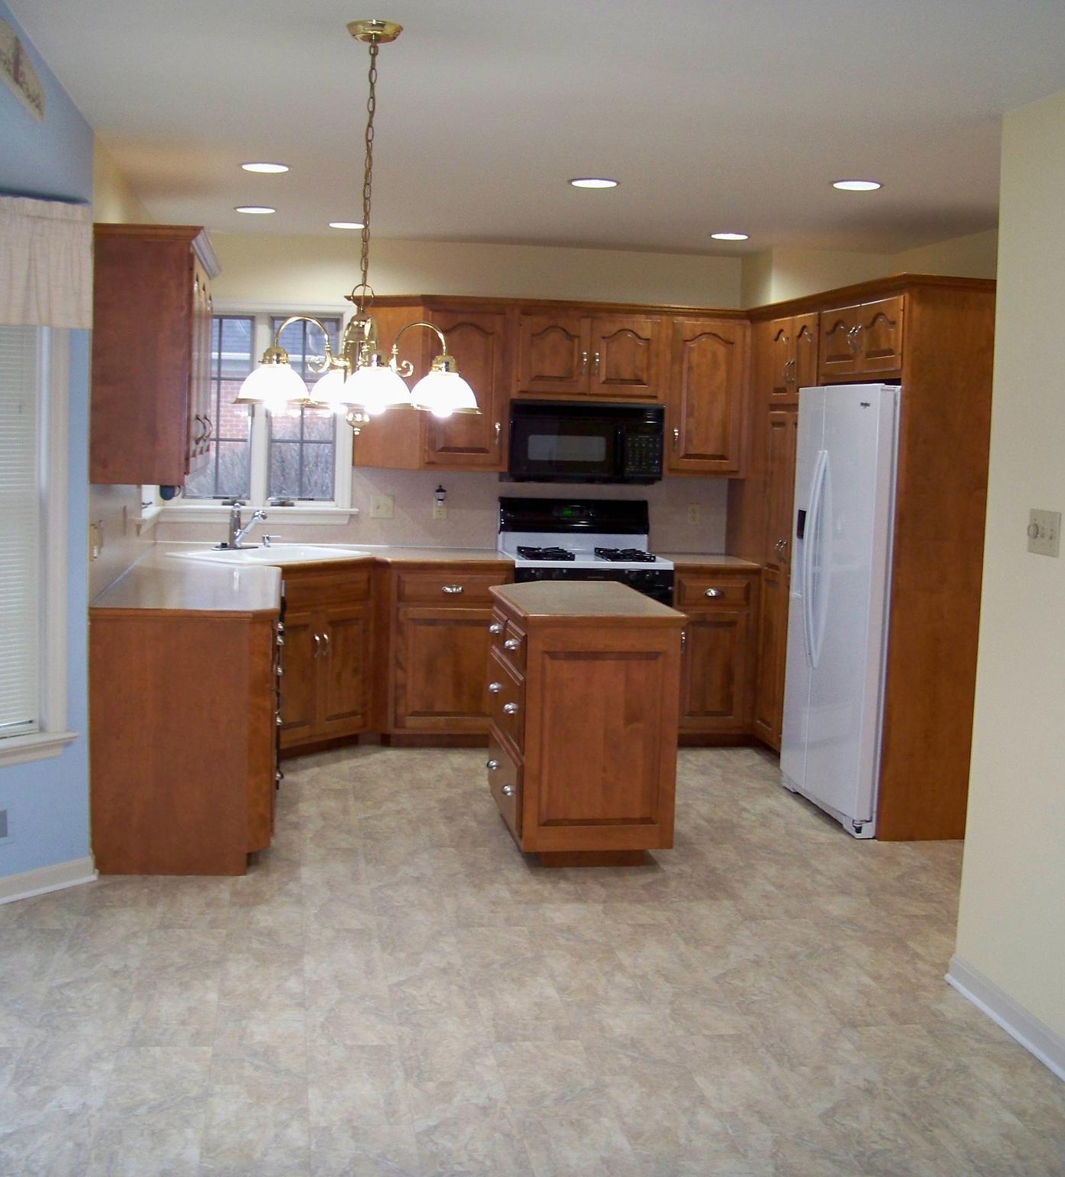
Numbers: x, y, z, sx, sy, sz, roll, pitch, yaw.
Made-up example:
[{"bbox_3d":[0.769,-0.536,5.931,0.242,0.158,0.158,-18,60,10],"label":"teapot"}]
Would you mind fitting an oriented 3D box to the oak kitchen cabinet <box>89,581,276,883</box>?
[{"bbox_3d":[-1.269,0.454,5.656,0.615,0.914,1.300,1,6,-9],"label":"oak kitchen cabinet"}]

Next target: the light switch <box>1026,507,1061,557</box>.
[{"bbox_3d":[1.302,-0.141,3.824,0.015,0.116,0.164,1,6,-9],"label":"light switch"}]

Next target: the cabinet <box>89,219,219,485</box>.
[{"bbox_3d":[-1.331,-0.812,5.368,0.358,0.842,1.035,1,6,-9],"label":"cabinet"}]

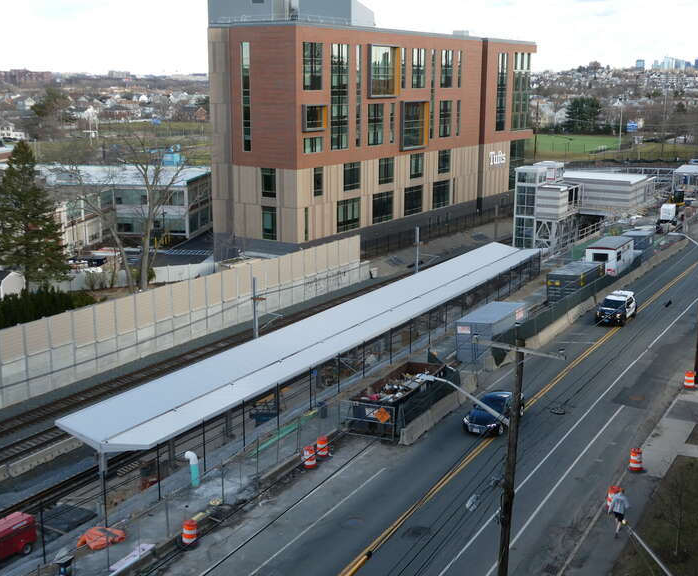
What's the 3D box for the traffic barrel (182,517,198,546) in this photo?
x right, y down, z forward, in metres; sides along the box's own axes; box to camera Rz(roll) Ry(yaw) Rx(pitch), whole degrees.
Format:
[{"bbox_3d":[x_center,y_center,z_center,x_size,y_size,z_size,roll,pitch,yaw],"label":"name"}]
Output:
[{"bbox_3d":[-6.186,9.467,34.429,0.600,0.980,0.600,0,13,0],"label":"traffic barrel"}]

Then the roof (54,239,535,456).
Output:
[{"bbox_3d":[3.310,1.810,71.565,6.618,0.850,62.568,8,15,30],"label":"roof"}]

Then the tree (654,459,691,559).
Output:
[{"bbox_3d":[11.805,8.071,32.393,1.400,3.818,1.400,8,15,29],"label":"tree"}]

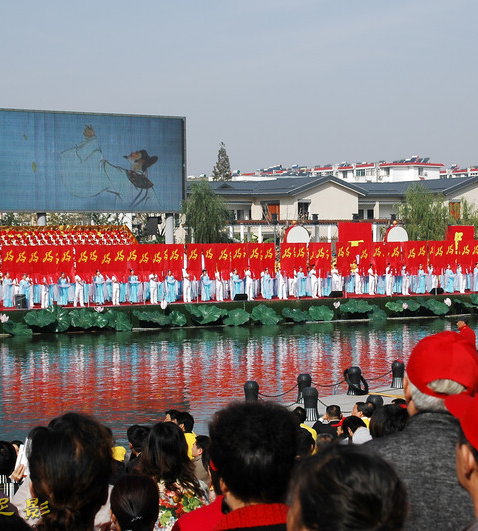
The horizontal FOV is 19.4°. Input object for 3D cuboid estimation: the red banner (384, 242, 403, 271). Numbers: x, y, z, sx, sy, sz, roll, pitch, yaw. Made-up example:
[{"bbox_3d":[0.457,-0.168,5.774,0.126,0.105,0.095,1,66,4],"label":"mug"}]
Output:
[{"bbox_3d":[8.565,-0.443,77.500,1.230,1.660,0.150,-1,2,-23],"label":"red banner"}]

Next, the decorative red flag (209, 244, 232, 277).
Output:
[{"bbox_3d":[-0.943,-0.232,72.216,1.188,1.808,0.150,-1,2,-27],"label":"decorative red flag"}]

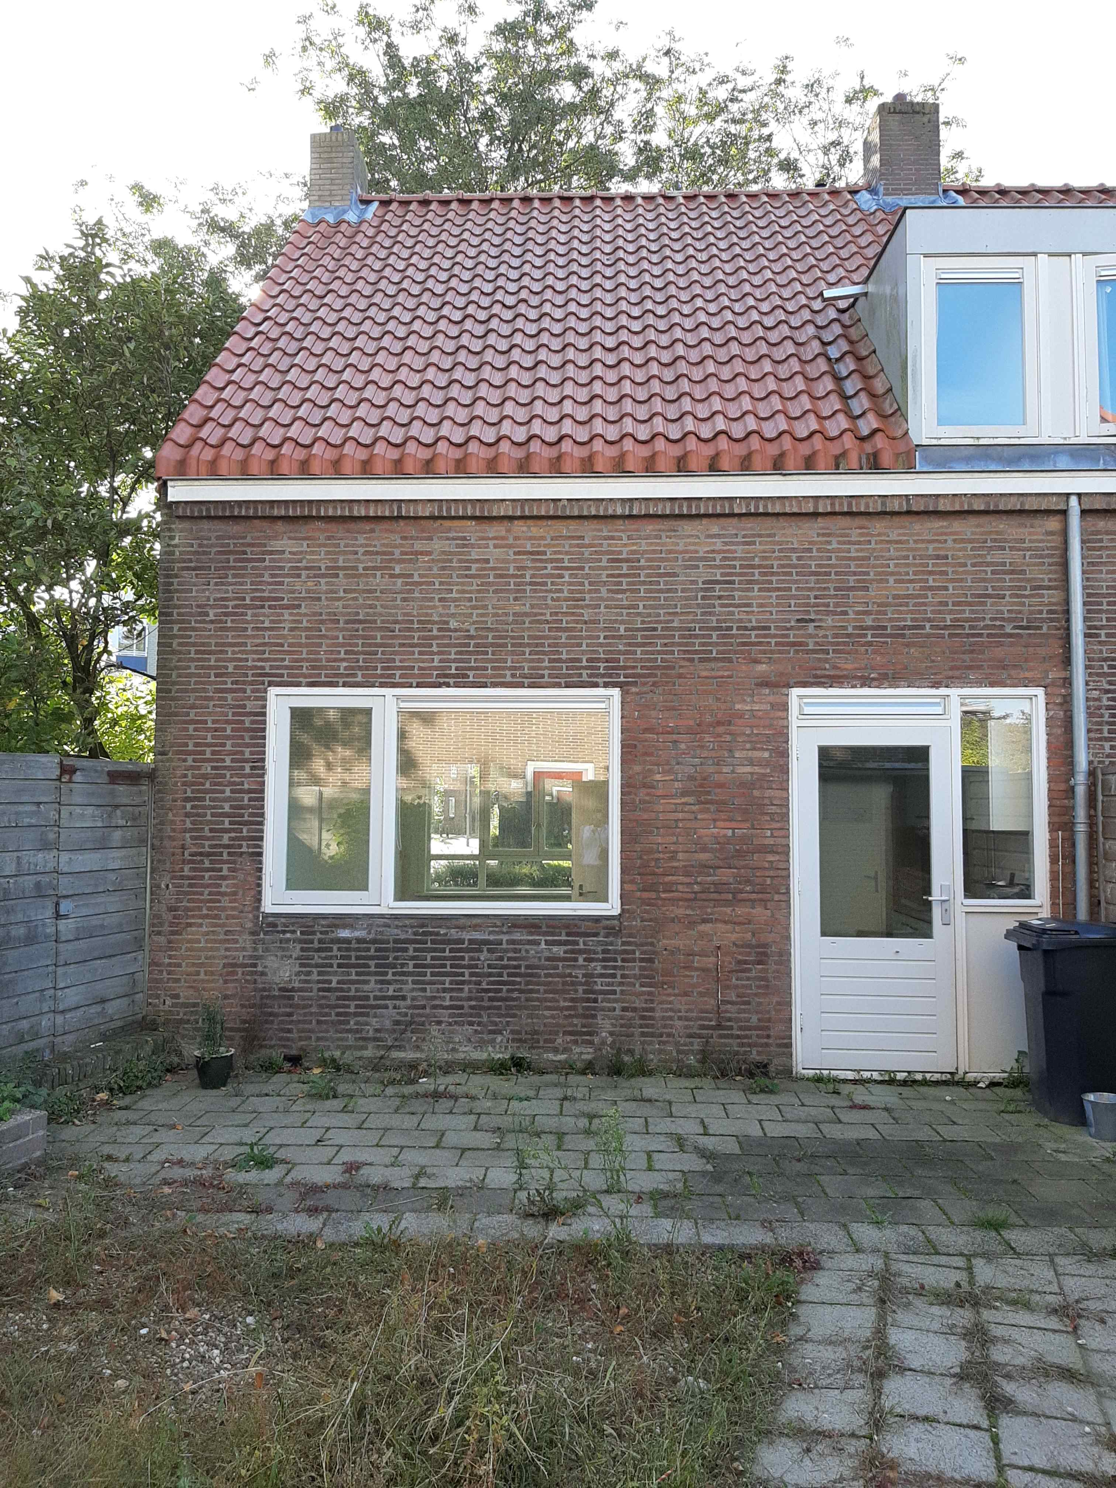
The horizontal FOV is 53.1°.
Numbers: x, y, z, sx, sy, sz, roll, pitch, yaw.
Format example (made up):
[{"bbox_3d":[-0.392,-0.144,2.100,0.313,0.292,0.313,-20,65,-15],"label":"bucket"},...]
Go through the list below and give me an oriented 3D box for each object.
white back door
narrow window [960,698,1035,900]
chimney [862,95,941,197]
[{"bbox_3d":[1.984,0.952,7.014,0.972,2.154,0.079,0,-4,3],"label":"white back door"},{"bbox_3d":[2.757,0.344,7.035,0.454,1.267,0.059,0,-4,3],"label":"narrow window"},{"bbox_3d":[3.356,-5.706,10.909,0.559,1.139,0.594,0,-4,3],"label":"chimney"}]

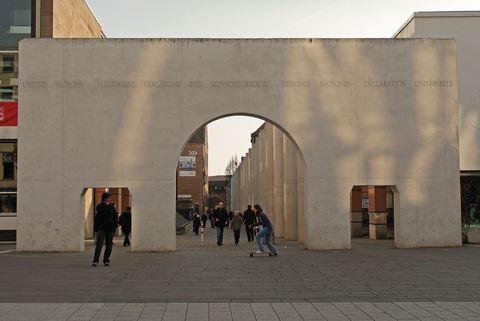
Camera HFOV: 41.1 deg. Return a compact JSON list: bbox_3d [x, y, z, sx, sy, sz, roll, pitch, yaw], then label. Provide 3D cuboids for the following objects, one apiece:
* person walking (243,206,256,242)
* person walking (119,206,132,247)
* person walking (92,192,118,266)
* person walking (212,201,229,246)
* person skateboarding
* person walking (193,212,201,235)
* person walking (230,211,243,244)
[{"bbox_3d":[0.474,3.019,30.700,0.580,1.780,0.480,0,-5,-3],"label":"person walking"},{"bbox_3d":[-4.845,2.825,27.300,0.580,1.700,0.500,-1,-5,0],"label":"person walking"},{"bbox_3d":[-3.322,1.702,15.800,0.640,1.800,0.460,0,-5,-11],"label":"person walking"},{"bbox_3d":[-0.793,2.633,26.600,0.640,1.810,0.520,0,-5,-3],"label":"person walking"},{"bbox_3d":[0.772,2.114,19.400,0.800,1.530,0.560,-1,-5,1],"label":"person skateboarding"},{"bbox_3d":[-3.162,4.659,47.000,0.540,1.680,0.500,0,-5,-6],"label":"person walking"},{"bbox_3d":[-0.142,3.089,29.400,0.540,1.580,0.460,0,-5,-3],"label":"person walking"}]

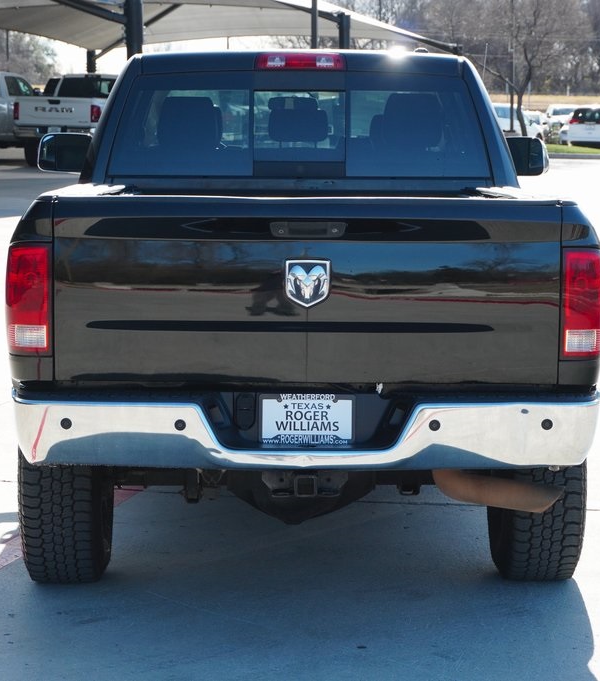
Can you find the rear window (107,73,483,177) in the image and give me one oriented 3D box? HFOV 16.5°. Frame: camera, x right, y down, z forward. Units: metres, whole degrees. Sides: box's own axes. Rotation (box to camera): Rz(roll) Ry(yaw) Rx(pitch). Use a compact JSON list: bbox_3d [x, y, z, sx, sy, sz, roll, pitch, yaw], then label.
[{"bbox_3d":[-0.004,-0.933,9.003,1.660,0.465,0.090,0,-8,-1],"label":"rear window"}]

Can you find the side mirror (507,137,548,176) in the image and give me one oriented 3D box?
[{"bbox_3d":[1.121,-0.946,10.650,0.310,0.215,0.200,0,7,-1],"label":"side mirror"}]

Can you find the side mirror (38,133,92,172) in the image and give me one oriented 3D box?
[{"bbox_3d":[-1.199,-0.964,10.674,0.310,0.215,0.190,0,7,-1],"label":"side mirror"}]

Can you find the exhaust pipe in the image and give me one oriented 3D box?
[{"bbox_3d":[0.687,0.522,7.218,0.460,0.145,0.200,3,7,20],"label":"exhaust pipe"}]

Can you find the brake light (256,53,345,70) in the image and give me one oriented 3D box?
[{"bbox_3d":[0.003,-1.217,9.051,0.390,0.080,0.070,0,7,-1],"label":"brake light"}]

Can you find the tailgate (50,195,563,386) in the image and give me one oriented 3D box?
[{"bbox_3d":[0.022,-0.172,6.922,1.680,0.625,0.100,0,7,-1],"label":"tailgate"}]

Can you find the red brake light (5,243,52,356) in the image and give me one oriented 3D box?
[{"bbox_3d":[-0.869,-0.141,6.759,0.165,0.370,0.200,0,7,-1],"label":"red brake light"}]

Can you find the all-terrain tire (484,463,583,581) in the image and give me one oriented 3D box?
[{"bbox_3d":[0.912,0.486,8.023,0.300,0.850,0.850,0,7,-1],"label":"all-terrain tire"}]

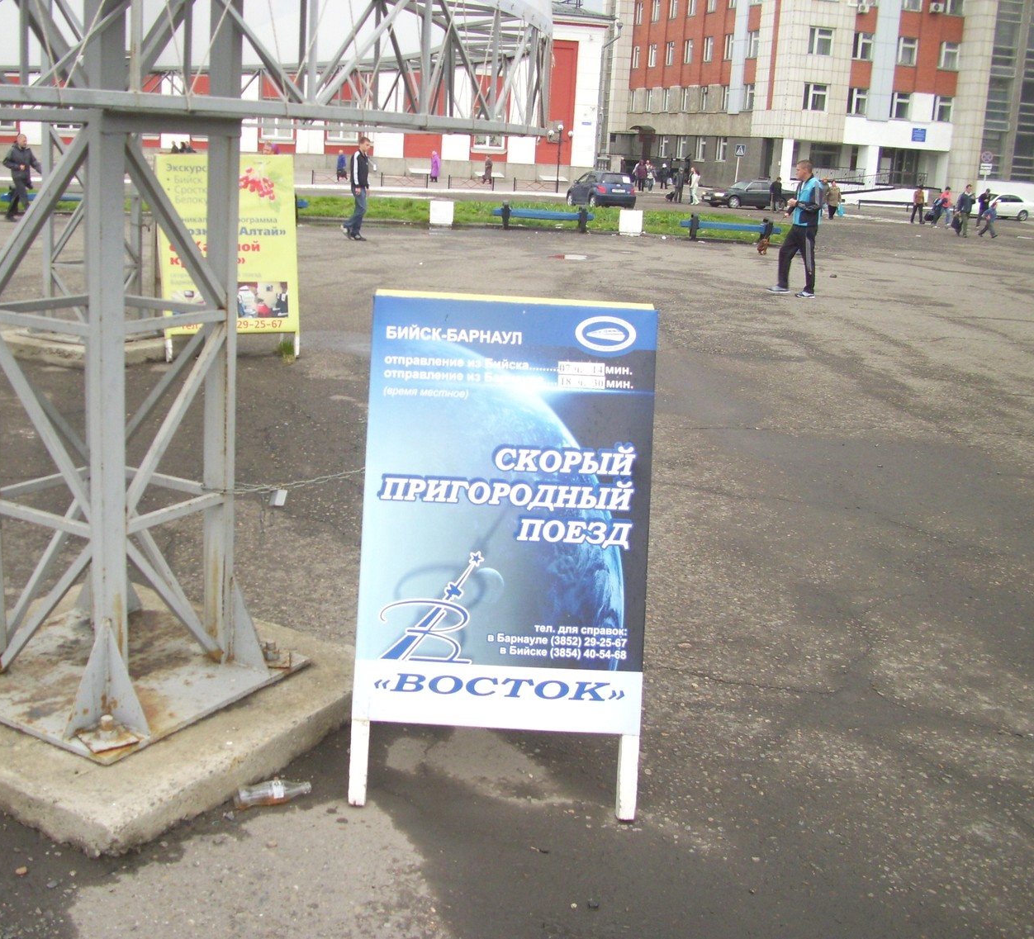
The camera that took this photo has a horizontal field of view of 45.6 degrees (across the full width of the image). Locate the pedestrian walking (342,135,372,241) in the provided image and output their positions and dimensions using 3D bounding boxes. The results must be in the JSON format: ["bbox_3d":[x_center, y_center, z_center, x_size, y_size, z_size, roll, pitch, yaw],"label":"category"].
[{"bbox_3d":[-2.706,-4.797,21.000,0.500,1.730,0.500,7,15,14],"label":"pedestrian walking"}]

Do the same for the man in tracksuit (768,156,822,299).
[{"bbox_3d":[3.721,-3.199,16.384,0.650,1.770,0.480,1,14,-13],"label":"man in tracksuit"}]

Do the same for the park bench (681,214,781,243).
[{"bbox_3d":[5.051,-5.675,29.106,2.350,0.570,0.480,2,14,-6],"label":"park bench"}]

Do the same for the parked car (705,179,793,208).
[{"bbox_3d":[10.608,-12.499,55.800,4.450,1.370,1.690,-4,16,-27],"label":"parked car"}]

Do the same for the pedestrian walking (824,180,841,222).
[{"bbox_3d":[13.129,-11.178,51.101,0.580,1.630,0.420,6,14,10],"label":"pedestrian walking"}]

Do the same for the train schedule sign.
[{"bbox_3d":[-0.013,0.179,3.195,0.720,1.230,0.620,4,14,1],"label":"train schedule sign"}]

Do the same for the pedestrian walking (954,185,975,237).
[{"bbox_3d":[15.095,-8.721,41.500,0.600,1.740,0.500,-1,15,-16],"label":"pedestrian walking"}]

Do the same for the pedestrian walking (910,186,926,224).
[{"bbox_3d":[17.795,-11.726,54.500,0.580,1.690,0.480,0,15,-13],"label":"pedestrian walking"}]

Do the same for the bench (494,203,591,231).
[{"bbox_3d":[0.570,-5.786,28.362,2.350,0.570,0.480,2,14,-6],"label":"bench"}]

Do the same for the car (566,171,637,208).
[{"bbox_3d":[3.501,-11.614,51.000,1.690,1.510,3.850,-1,15,-16],"label":"car"}]

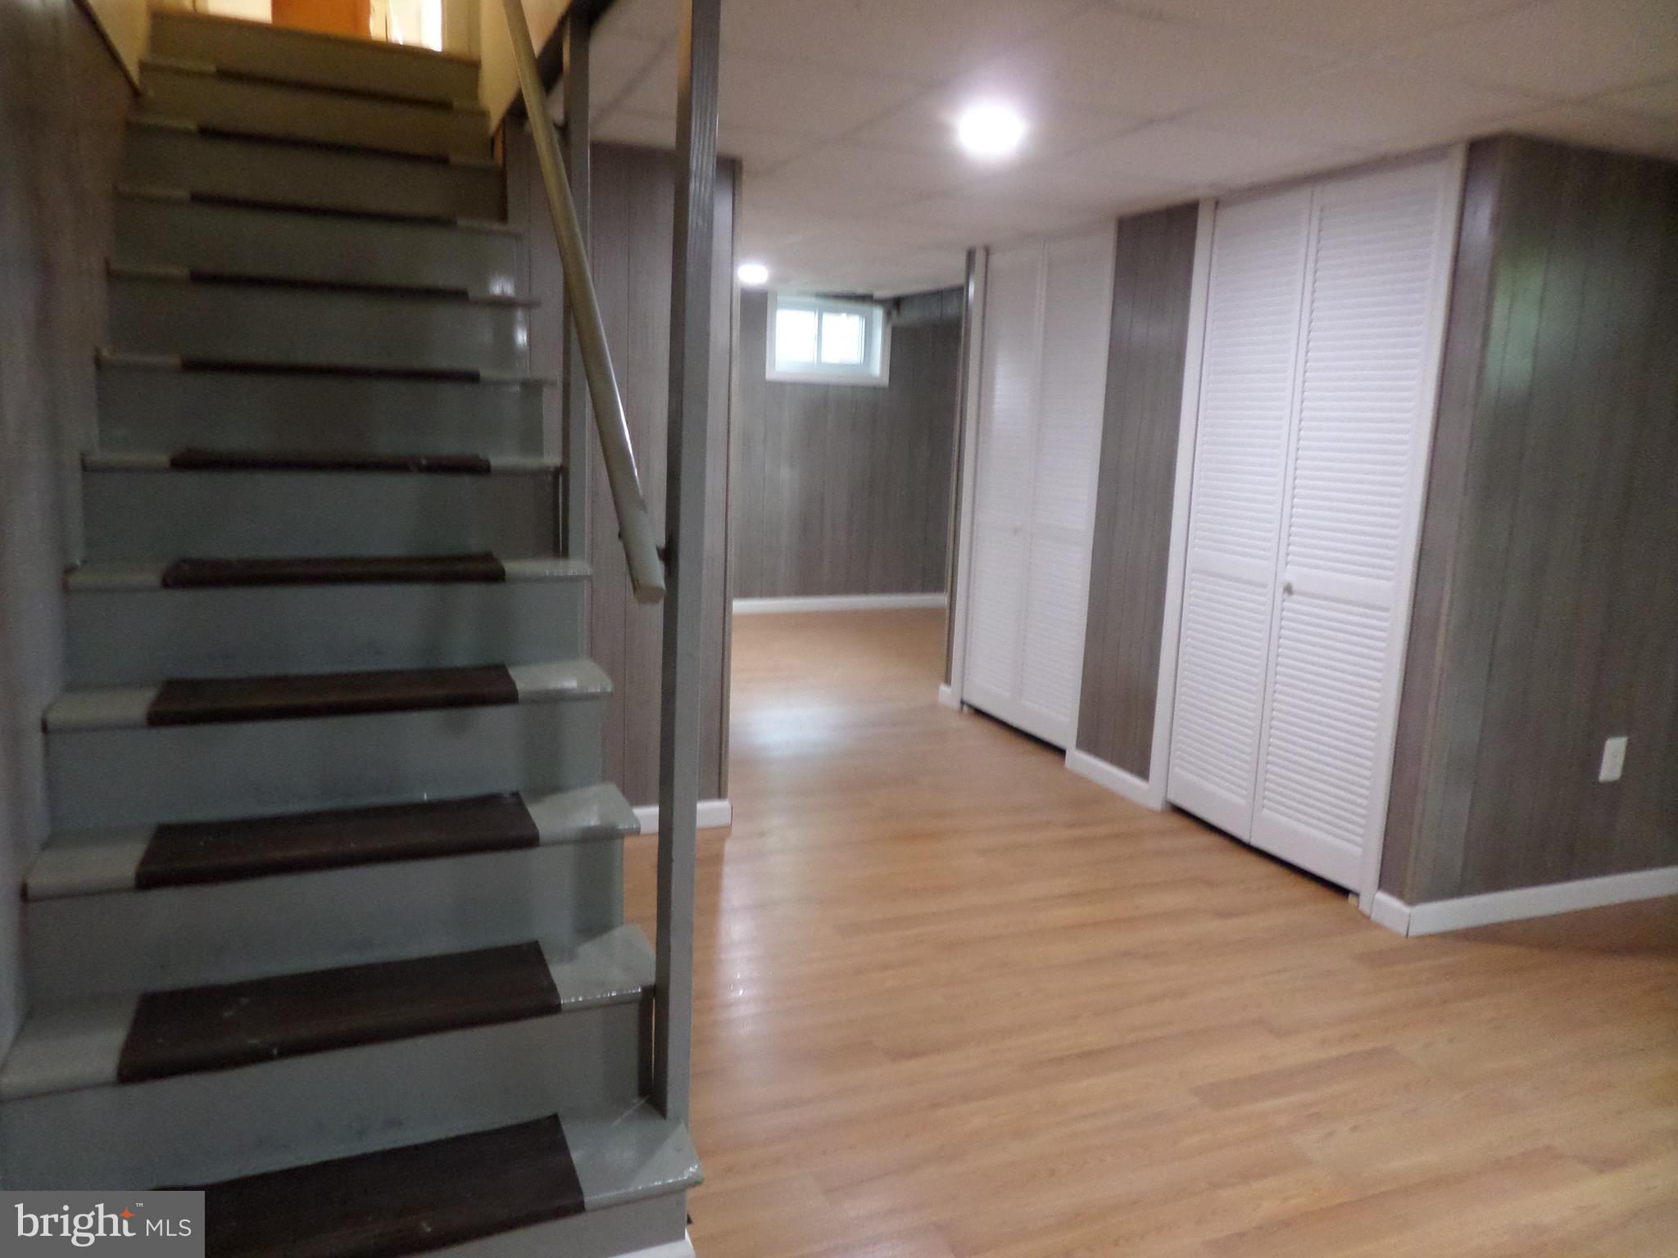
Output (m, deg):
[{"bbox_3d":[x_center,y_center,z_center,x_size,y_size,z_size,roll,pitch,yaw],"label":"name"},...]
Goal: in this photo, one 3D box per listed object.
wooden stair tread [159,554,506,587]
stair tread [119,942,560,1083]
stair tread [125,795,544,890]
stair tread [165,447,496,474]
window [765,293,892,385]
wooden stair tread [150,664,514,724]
[{"bbox_3d":[-1.001,-0.121,2.354,0.610,0.030,0.220,-2,11,-22],"label":"wooden stair tread"},{"bbox_3d":[-0.770,0.593,1.846,0.610,0.030,0.220,-2,11,-22],"label":"stair tread"},{"bbox_3d":[-0.848,0.355,2.015,0.610,0.030,0.220,-2,11,-22],"label":"stair tread"},{"bbox_3d":[-1.082,-0.359,2.522,0.610,0.030,0.220,-2,11,-22],"label":"stair tread"},{"bbox_3d":[-0.073,-1.884,7.616,0.865,0.540,0.130,-2,11,-22],"label":"window"},{"bbox_3d":[-0.927,0.117,2.184,0.610,0.030,0.220,-2,11,-22],"label":"wooden stair tread"}]

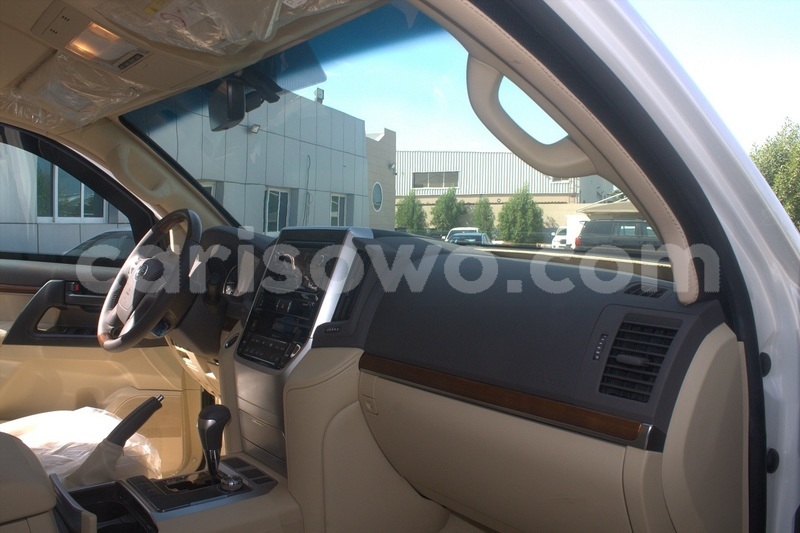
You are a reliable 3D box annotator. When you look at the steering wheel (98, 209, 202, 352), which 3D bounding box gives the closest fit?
[{"bbox_3d":[-0.597,0.035,1.512,0.385,0.385,0.110,4,-25,49],"label":"steering wheel"}]

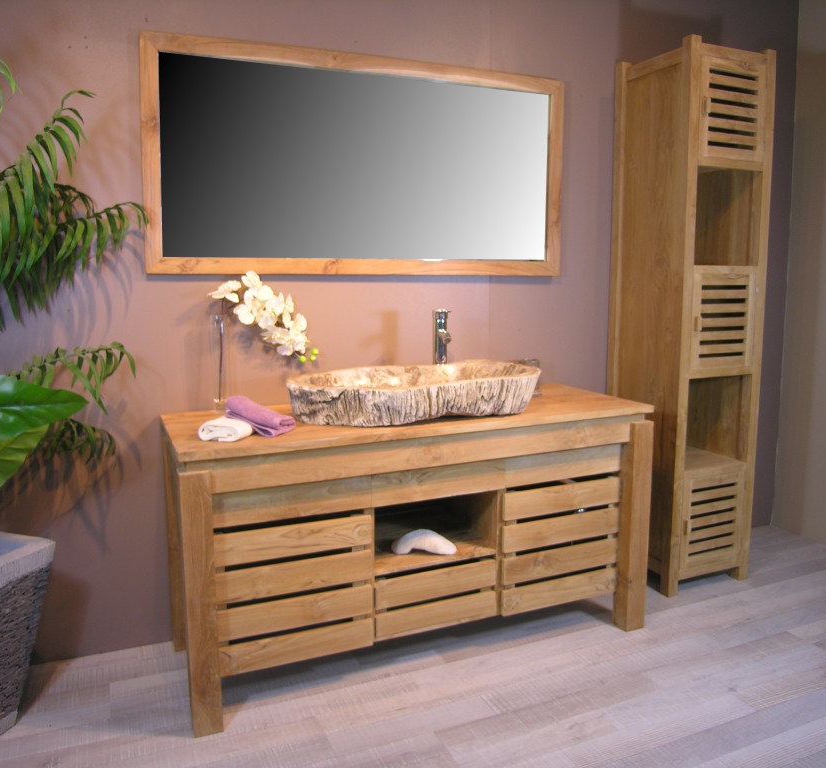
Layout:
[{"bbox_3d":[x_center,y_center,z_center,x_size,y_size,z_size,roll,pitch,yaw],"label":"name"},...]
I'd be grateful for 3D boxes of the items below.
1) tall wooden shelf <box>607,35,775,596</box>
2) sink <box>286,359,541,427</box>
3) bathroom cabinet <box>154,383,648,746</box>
[{"bbox_3d":[1.004,-0.215,3.082,0.380,1.915,0.390,-5,11,-24],"label":"tall wooden shelf"},{"bbox_3d":[0.007,0.026,2.571,0.790,0.125,0.400,-5,10,-22],"label":"sink"},{"bbox_3d":[-0.006,0.462,2.637,1.450,0.756,0.522,-5,10,-22],"label":"bathroom cabinet"}]

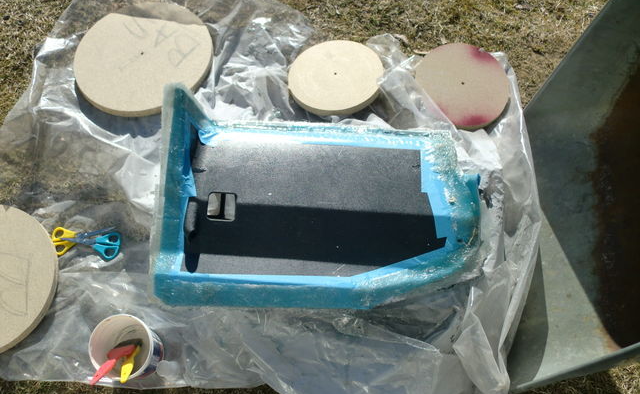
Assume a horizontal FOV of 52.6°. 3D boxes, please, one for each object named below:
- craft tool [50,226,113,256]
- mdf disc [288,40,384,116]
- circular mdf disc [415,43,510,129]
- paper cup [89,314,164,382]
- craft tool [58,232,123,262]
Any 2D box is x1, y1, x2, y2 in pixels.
[{"bbox_3d":[-0.490,0.080,1.347,0.130,0.010,0.065,-14,62,-6],"label":"craft tool"},{"bbox_3d":[0.037,-0.279,1.505,0.216,0.023,0.216,-2,59,4],"label":"mdf disc"},{"bbox_3d":[0.324,-0.250,1.479,0.218,0.022,0.218,2,65,-3],"label":"circular mdf disc"},{"bbox_3d":[-0.346,0.278,1.180,0.110,0.115,0.110,0,71,1],"label":"paper cup"},{"bbox_3d":[-0.474,0.098,1.333,0.130,0.010,0.060,6,62,5],"label":"craft tool"}]

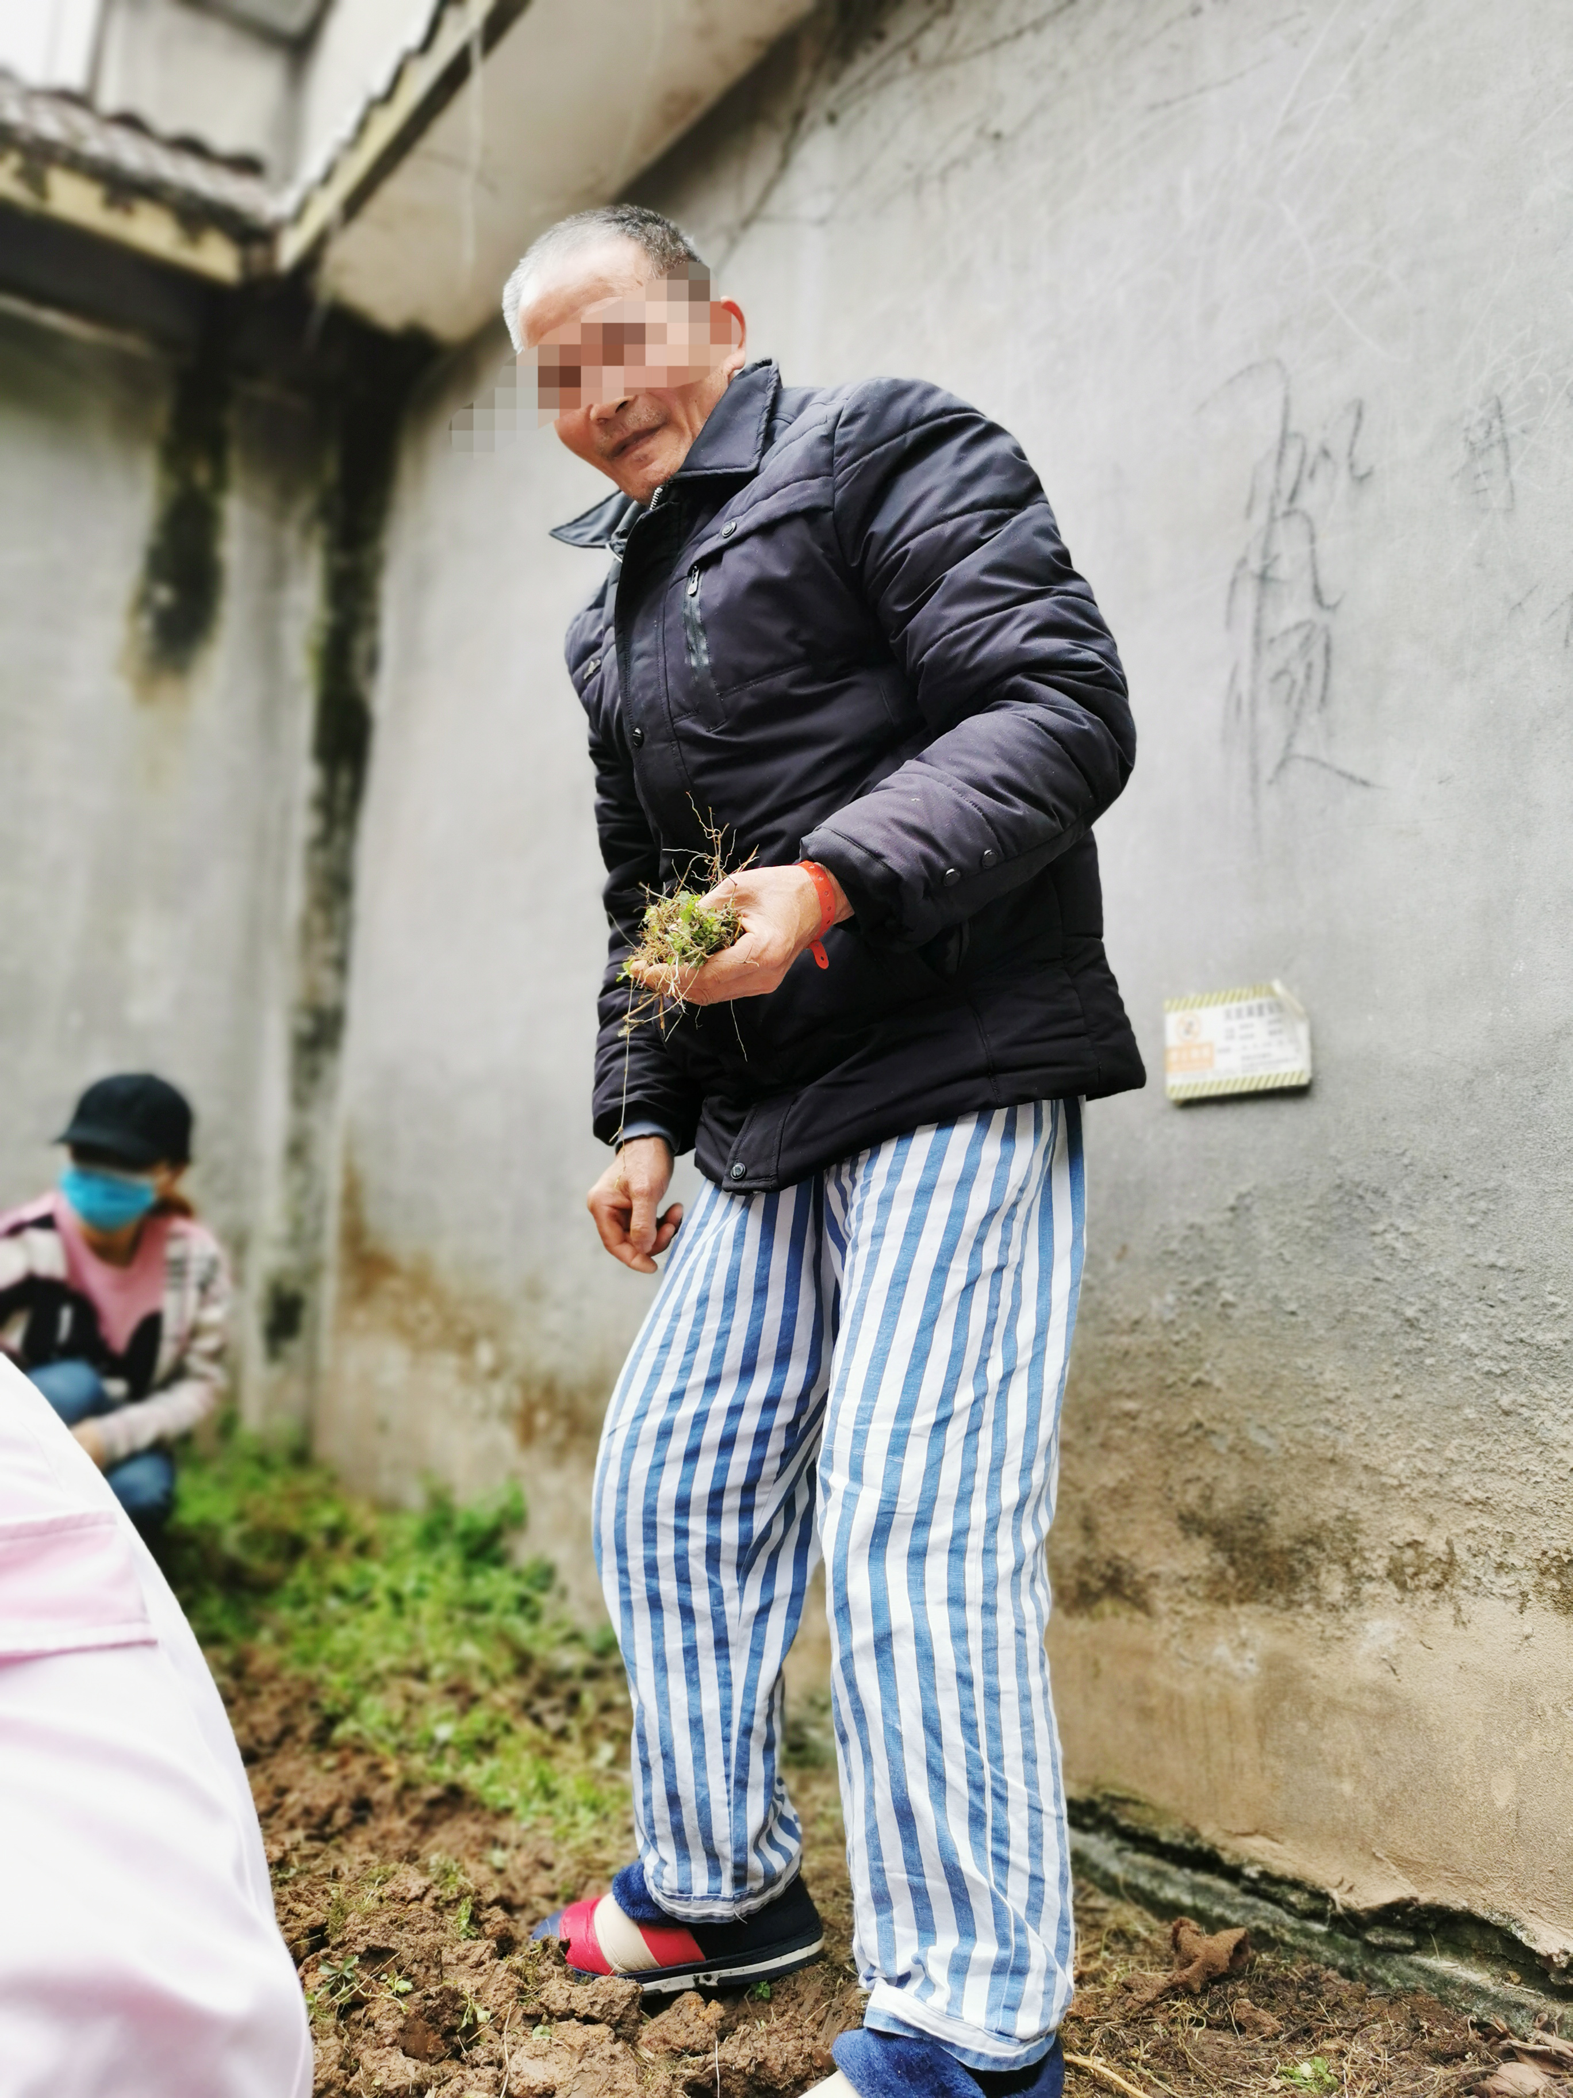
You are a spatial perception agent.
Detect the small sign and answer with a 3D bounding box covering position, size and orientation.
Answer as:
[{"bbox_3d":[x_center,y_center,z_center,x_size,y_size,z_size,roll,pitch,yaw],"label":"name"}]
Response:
[{"bbox_3d":[0.521,-0.008,1.886,0.018,0.121,0.192,10,-12,-38],"label":"small sign"}]

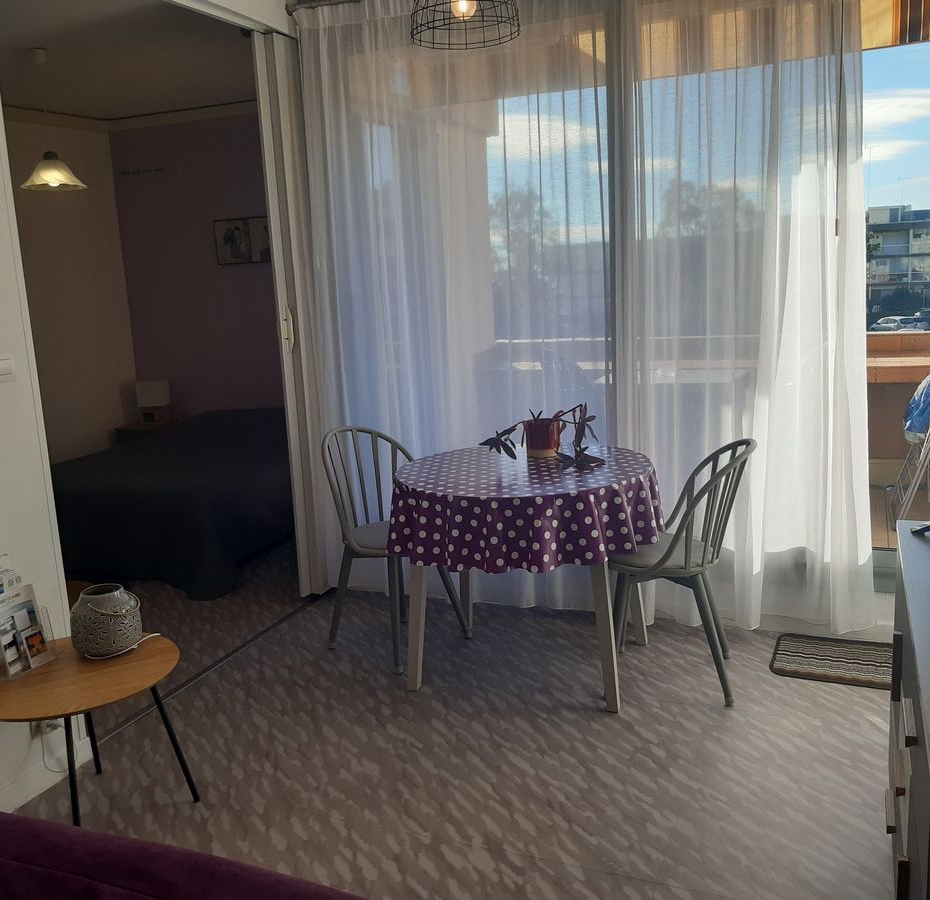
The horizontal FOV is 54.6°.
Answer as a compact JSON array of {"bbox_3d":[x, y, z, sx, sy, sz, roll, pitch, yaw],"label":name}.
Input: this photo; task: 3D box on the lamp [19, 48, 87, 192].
[{"bbox_3d":[-1.903,-1.514,4.150,0.310,0.600,0.310,1,12,22],"label":"lamp"}]

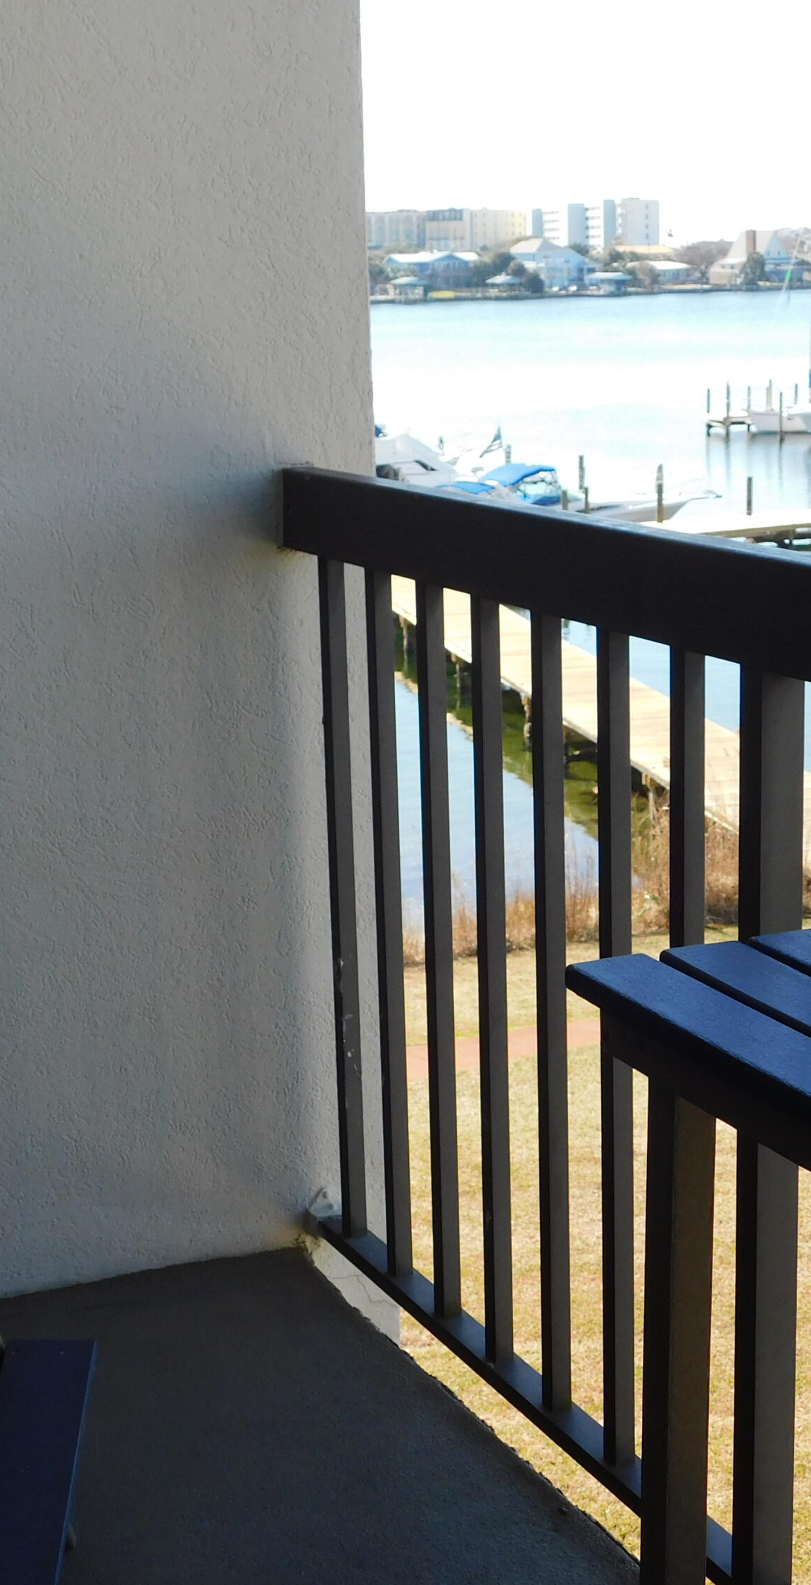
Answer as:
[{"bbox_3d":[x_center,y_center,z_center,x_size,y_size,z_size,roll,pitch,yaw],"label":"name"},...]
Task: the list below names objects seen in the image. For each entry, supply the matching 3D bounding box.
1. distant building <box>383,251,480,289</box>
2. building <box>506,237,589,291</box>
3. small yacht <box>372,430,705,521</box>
[{"bbox_3d":[4.697,-93.470,437.093,14.222,6.329,9.318,-5,13,-17],"label":"distant building"},{"bbox_3d":[25.811,-94.502,437.158,10.861,8.692,11.849,-5,13,-17],"label":"building"},{"bbox_3d":[5.349,-10.076,82.826,10.400,2.900,3.400,-4,13,-10],"label":"small yacht"}]

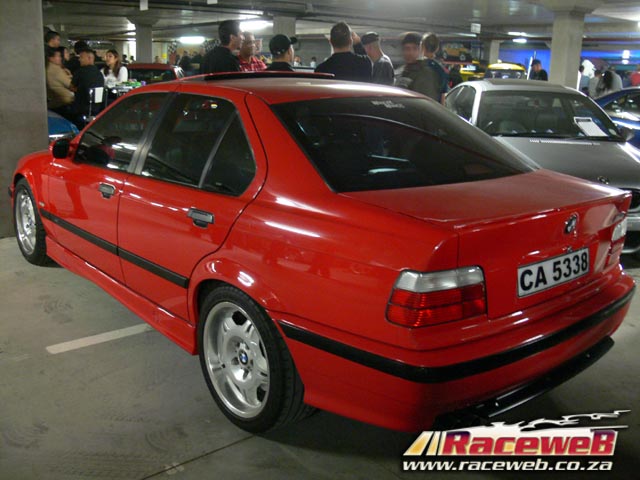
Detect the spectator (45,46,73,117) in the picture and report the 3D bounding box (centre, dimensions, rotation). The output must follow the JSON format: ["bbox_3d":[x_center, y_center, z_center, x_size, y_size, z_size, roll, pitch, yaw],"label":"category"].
[{"bbox_3d":[-3.482,-1.835,8.551,0.570,1.300,0.520,4,15,6],"label":"spectator"}]

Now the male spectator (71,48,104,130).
[{"bbox_3d":[-3.103,-1.848,8.716,0.640,1.380,0.500,14,19,39],"label":"male spectator"}]

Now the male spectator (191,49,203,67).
[{"bbox_3d":[-3.272,-4.123,17.218,0.500,1.740,0.320,-3,15,-18],"label":"male spectator"}]

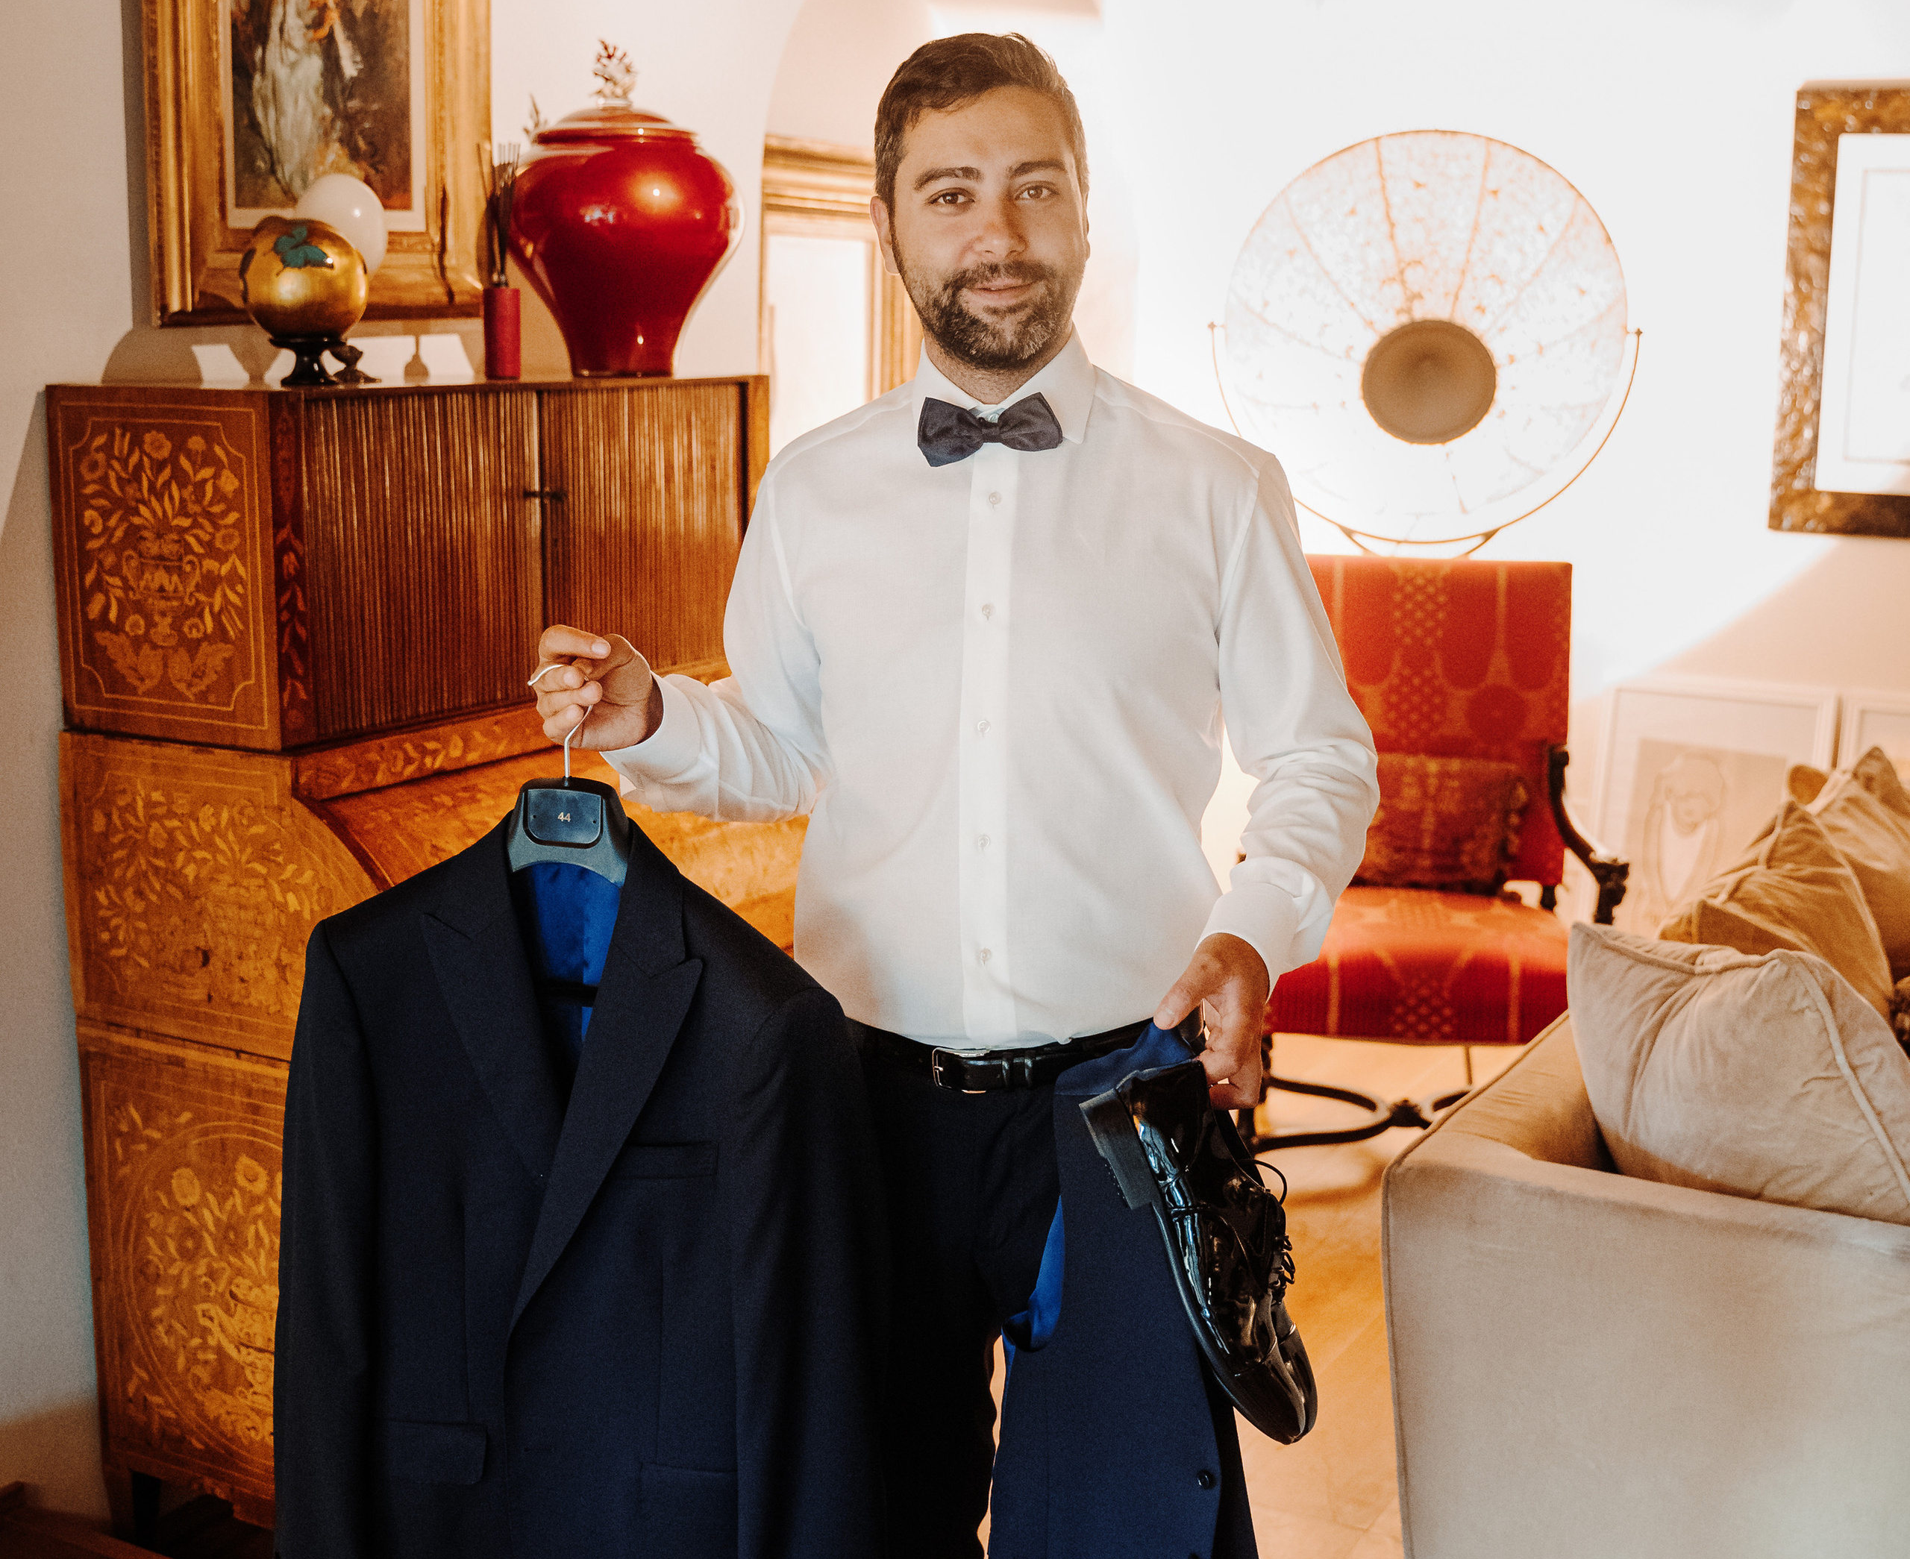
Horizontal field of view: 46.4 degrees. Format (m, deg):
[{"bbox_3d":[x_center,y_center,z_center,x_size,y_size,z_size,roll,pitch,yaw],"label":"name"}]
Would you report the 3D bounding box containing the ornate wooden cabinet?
[{"bbox_3d":[-0.542,0.249,2.833,0.590,1.485,0.910,8,13,31],"label":"ornate wooden cabinet"}]

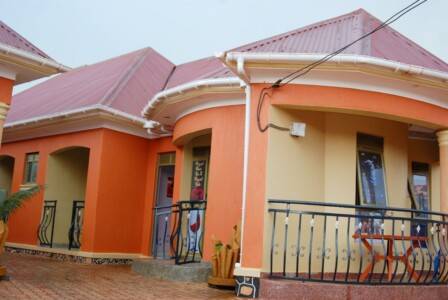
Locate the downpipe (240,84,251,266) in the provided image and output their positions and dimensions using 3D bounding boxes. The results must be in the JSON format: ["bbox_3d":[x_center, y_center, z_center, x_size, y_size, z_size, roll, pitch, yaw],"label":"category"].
[{"bbox_3d":[0.350,0.379,8.514,0.080,2.950,0.080,0,-10,18],"label":"downpipe"}]

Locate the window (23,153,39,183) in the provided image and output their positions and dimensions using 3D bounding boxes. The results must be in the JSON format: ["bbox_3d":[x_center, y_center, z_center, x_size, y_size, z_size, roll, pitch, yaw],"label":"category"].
[{"bbox_3d":[-4.844,0.473,13.328,0.680,0.800,0.130,-5,-12,41],"label":"window"}]

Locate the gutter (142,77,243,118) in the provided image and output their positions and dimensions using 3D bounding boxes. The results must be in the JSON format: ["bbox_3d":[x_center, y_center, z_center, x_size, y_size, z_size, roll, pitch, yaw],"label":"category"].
[{"bbox_3d":[-0.916,-0.919,9.499,0.600,0.150,3.420,9,-11,-34],"label":"gutter"}]

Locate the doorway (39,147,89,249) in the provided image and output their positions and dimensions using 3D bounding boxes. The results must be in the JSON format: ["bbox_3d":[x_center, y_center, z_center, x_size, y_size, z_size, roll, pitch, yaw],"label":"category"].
[{"bbox_3d":[-3.642,1.131,12.170,1.780,2.320,0.260,-5,-12,41],"label":"doorway"}]

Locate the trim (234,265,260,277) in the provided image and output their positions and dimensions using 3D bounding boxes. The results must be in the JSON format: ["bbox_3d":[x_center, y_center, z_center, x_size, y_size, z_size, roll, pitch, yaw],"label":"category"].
[{"bbox_3d":[0.369,1.939,8.400,0.450,0.160,0.270,0,-10,18],"label":"trim"}]

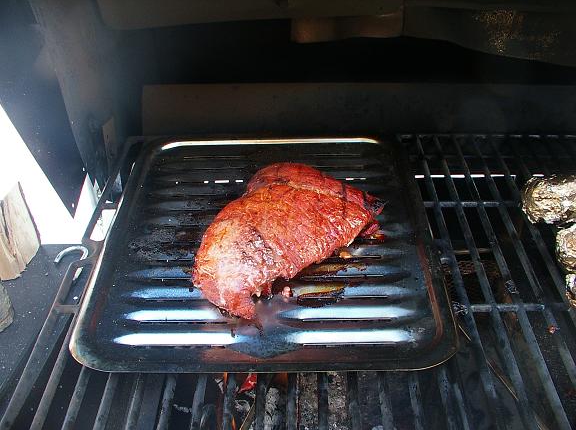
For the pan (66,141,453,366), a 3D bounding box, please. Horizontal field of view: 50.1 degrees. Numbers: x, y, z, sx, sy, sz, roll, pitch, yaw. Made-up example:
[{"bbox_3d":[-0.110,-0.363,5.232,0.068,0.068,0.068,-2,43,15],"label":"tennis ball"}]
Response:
[{"bbox_3d":[-0.021,0.024,0.661,0.340,0.025,0.374,-1,38,1],"label":"pan"}]

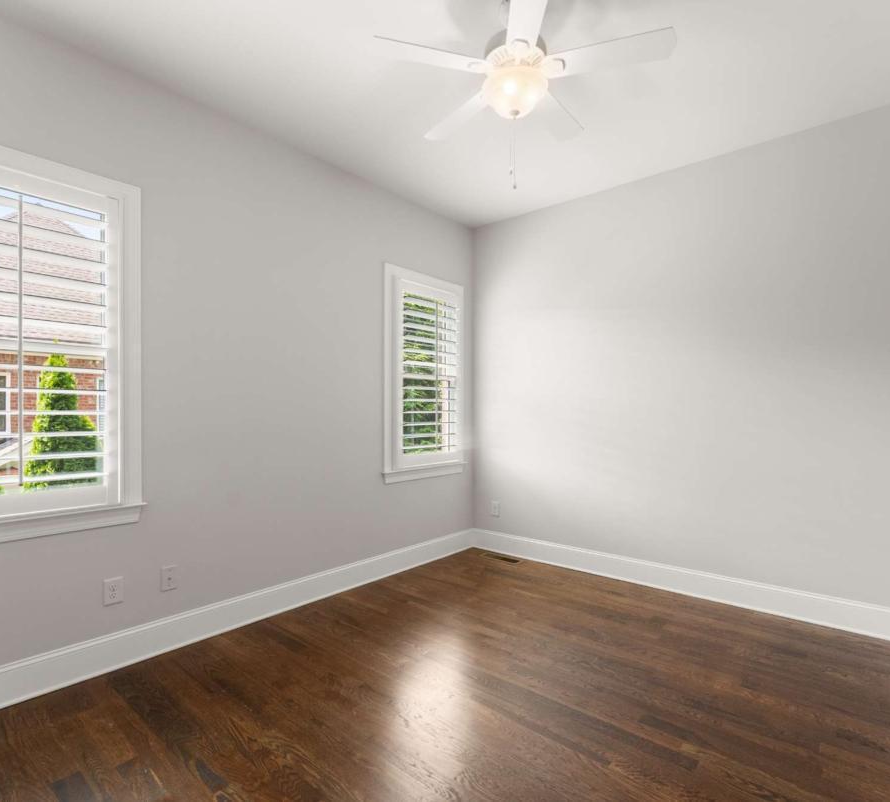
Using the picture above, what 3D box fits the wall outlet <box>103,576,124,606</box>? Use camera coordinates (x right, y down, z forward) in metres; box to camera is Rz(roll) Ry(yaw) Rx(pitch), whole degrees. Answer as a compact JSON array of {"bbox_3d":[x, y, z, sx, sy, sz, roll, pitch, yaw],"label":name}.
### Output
[{"bbox_3d":[-1.505,0.868,2.128,0.010,0.116,0.073,-1,-1,42],"label":"wall outlet"}]

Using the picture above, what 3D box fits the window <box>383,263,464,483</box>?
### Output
[{"bbox_3d":[-0.145,-0.183,3.621,0.090,1.555,0.860,-1,-1,42],"label":"window"}]

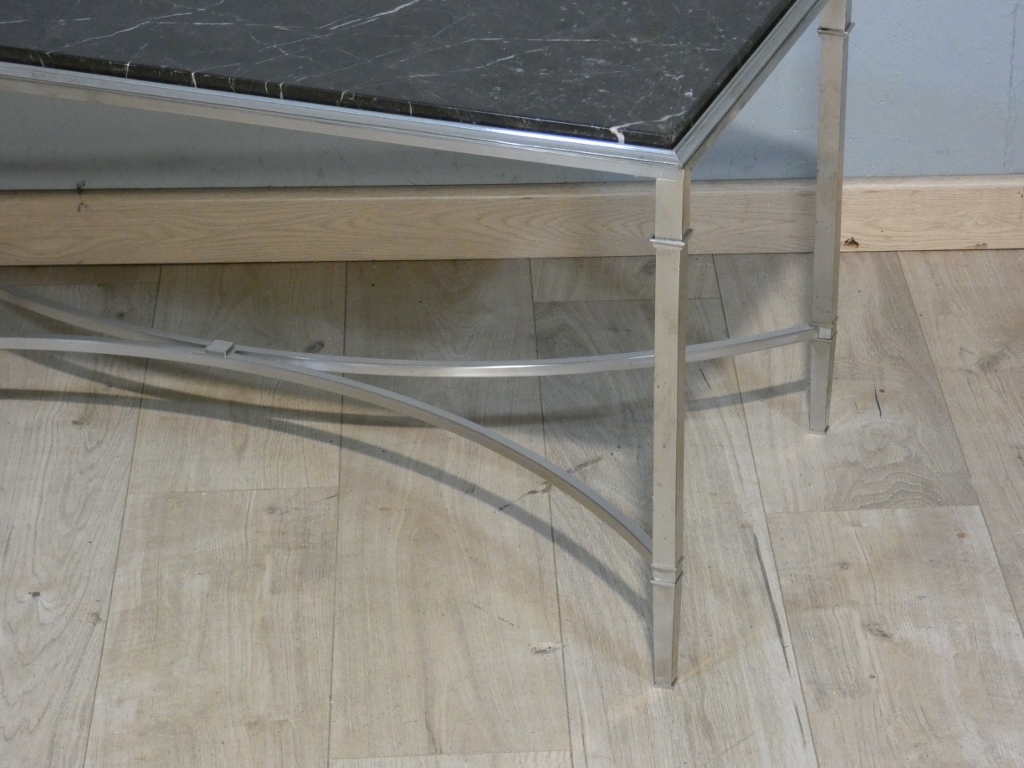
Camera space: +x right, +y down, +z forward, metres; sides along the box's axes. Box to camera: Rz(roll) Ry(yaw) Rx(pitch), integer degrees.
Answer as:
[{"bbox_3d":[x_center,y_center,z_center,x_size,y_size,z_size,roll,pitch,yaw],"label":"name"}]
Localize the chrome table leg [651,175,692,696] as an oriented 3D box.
[{"bbox_3d":[0.122,0.043,2.456,0.025,0.447,0.025,9,29,18],"label":"chrome table leg"}]

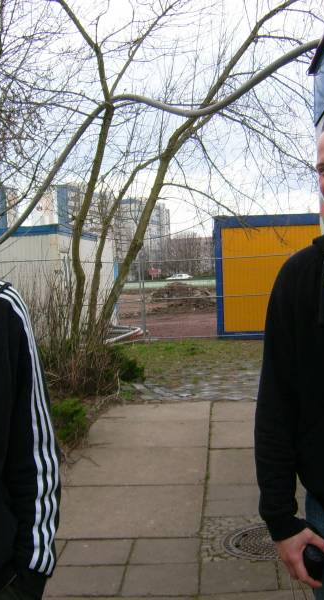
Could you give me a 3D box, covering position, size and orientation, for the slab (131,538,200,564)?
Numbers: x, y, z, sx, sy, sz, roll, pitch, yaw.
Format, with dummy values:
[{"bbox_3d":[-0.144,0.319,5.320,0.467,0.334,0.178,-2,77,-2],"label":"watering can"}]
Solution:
[{"bbox_3d":[0.020,1.451,4.586,0.395,0.060,0.405,-2,2,4],"label":"slab"}]

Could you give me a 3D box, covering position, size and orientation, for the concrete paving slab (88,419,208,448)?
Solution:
[{"bbox_3d":[-0.149,1.334,7.801,1.205,0.080,1.230,-2,2,4],"label":"concrete paving slab"}]

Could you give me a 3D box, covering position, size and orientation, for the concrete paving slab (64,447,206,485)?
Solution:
[{"bbox_3d":[-0.240,1.388,6.586,1.195,0.080,1.200,-2,2,4],"label":"concrete paving slab"}]

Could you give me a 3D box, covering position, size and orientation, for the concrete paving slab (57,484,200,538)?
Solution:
[{"bbox_3d":[-0.327,1.440,5.403,1.190,0.080,1.165,-2,2,4],"label":"concrete paving slab"}]

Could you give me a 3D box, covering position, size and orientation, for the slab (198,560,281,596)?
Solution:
[{"bbox_3d":[0.402,1.455,4.165,0.400,0.060,0.410,-2,2,4],"label":"slab"}]

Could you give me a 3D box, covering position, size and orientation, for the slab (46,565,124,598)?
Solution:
[{"bbox_3d":[-0.398,1.483,4.191,0.390,0.060,0.405,-2,2,4],"label":"slab"}]

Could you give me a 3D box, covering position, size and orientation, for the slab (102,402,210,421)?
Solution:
[{"bbox_3d":[-0.065,1.282,8.977,1.205,0.080,1.130,-2,2,4],"label":"slab"}]

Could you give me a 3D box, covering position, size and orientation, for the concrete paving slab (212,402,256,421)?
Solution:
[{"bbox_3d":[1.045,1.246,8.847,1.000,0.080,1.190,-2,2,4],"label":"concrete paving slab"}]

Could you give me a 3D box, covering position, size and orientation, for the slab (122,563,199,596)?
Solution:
[{"bbox_3d":[-0.002,1.470,4.164,0.395,0.060,0.410,-2,2,4],"label":"slab"}]

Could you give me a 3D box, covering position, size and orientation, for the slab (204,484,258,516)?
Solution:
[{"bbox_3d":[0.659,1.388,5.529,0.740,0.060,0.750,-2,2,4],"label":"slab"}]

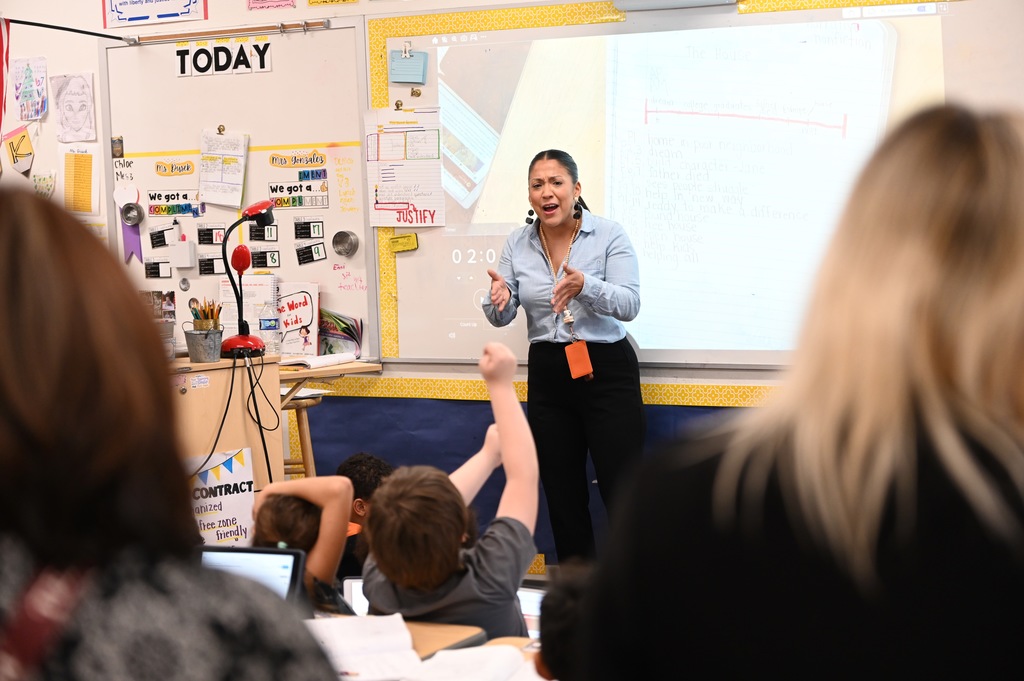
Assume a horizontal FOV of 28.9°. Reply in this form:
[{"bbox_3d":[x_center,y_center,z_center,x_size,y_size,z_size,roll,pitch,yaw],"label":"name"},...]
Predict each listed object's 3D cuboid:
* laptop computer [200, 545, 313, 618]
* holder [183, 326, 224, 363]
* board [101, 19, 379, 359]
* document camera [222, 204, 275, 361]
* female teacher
[{"bbox_3d":[-0.558,0.488,3.554,0.300,0.190,0.260,0,6,22],"label":"laptop computer"},{"bbox_3d":[-0.978,0.014,6.298,0.120,0.105,0.120,-2,5,0],"label":"holder"},{"bbox_3d":[-1.024,-0.531,7.290,1.200,1.220,0.040,1,6,28],"label":"board"},{"bbox_3d":[-0.864,-0.204,6.408,0.180,0.510,0.160,-3,5,-10],"label":"document camera"},{"bbox_3d":[0.152,0.225,5.904,0.500,1.578,0.420,0,6,24],"label":"female teacher"}]

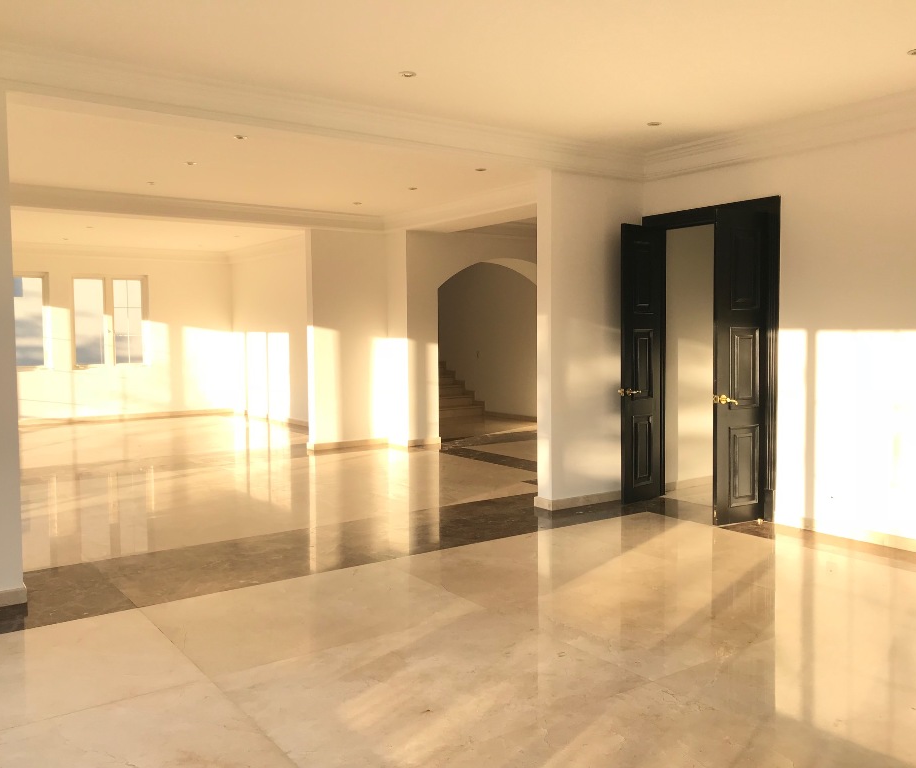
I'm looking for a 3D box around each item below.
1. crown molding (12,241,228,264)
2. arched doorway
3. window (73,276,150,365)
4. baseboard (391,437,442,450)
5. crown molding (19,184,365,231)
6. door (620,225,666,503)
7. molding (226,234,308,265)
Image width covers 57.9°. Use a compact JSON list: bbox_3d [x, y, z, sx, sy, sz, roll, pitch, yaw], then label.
[{"bbox_3d":[-5.650,-2.241,14.023,3.749,0.207,0.168,-3,5,-35],"label":"crown molding"},{"bbox_3d":[0.562,-0.504,11.855,2.410,2.514,0.627,-3,5,-35],"label":"arched doorway"},{"bbox_3d":[-5.900,-1.056,14.105,1.232,1.568,0.138,-3,5,-35],"label":"window"},{"bbox_3d":[-0.550,0.769,11.031,0.528,0.101,0.428,-3,5,-35],"label":"baseboard"},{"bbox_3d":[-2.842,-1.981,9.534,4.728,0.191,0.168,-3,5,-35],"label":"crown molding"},{"bbox_3d":[1.631,-0.172,7.307,0.513,2.416,0.049,-3,5,-35],"label":"door"},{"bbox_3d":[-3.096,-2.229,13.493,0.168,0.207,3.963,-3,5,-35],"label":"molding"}]

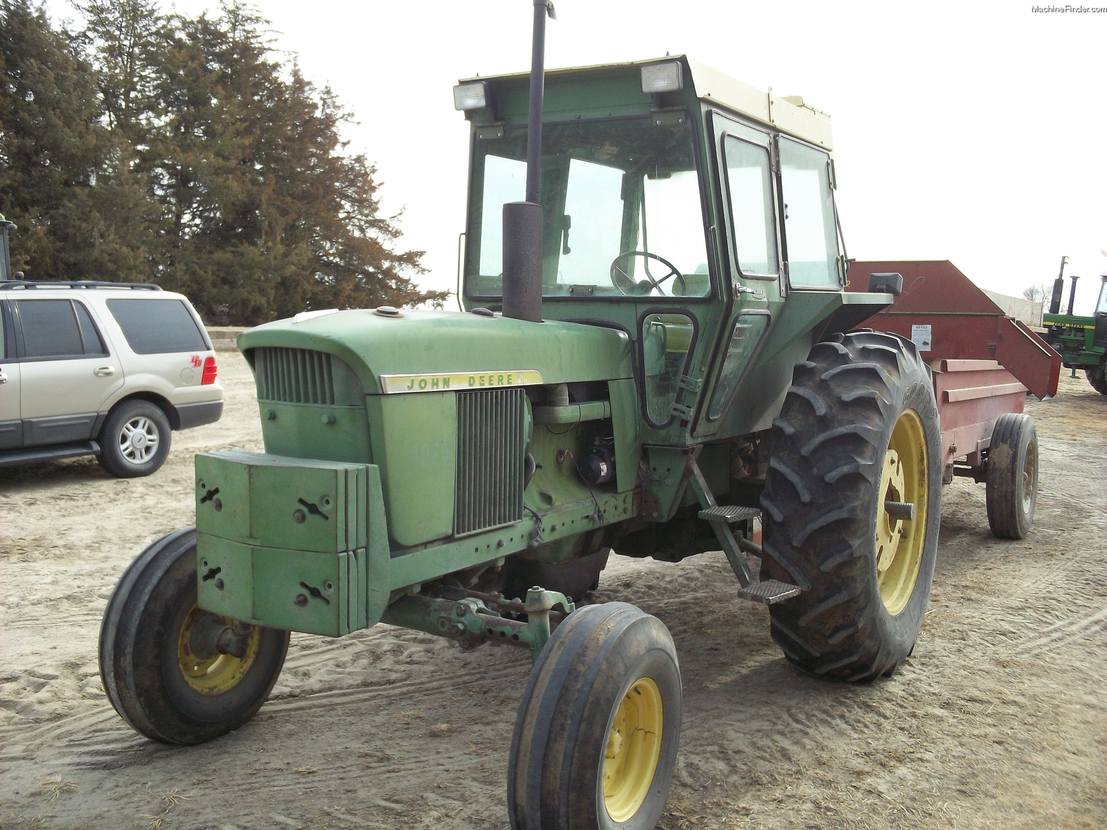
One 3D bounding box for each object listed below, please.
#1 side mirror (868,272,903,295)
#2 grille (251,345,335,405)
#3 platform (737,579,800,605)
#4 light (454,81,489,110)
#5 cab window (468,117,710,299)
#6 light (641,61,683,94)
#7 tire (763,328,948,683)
[{"bbox_3d":[1.661,-0.655,6.091,0.165,0.115,0.095,3,5,30],"label":"side mirror"},{"bbox_3d":[-0.830,-0.128,3.924,0.325,0.185,0.045,3,13,30],"label":"grille"},{"bbox_3d":[0.917,0.744,5.136,0.180,0.030,0.305,11,9,29],"label":"platform"},{"bbox_3d":[-0.368,-1.456,5.558,0.162,0.113,0.080,3,13,30],"label":"light"},{"bbox_3d":[0.131,-0.923,5.511,1.245,0.775,0.060,3,7,30],"label":"cab window"},{"bbox_3d":[0.454,-1.412,5.083,0.162,0.113,0.080,3,13,30],"label":"light"},{"bbox_3d":[1.508,0.439,5.974,0.445,1.700,1.700,3,5,30],"label":"tire"}]

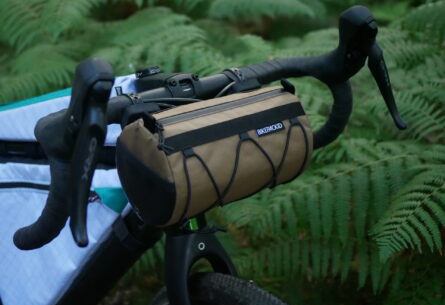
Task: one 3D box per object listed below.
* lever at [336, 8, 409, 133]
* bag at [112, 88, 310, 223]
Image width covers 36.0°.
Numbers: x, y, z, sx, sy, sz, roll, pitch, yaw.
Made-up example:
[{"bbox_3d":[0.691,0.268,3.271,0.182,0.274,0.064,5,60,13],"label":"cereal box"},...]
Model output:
[{"bbox_3d":[0.203,-0.115,0.939,0.062,0.178,0.092,-32,34,-27],"label":"lever"},{"bbox_3d":[-0.009,-0.001,0.891,0.222,0.135,0.135,-18,27,-34],"label":"bag"}]

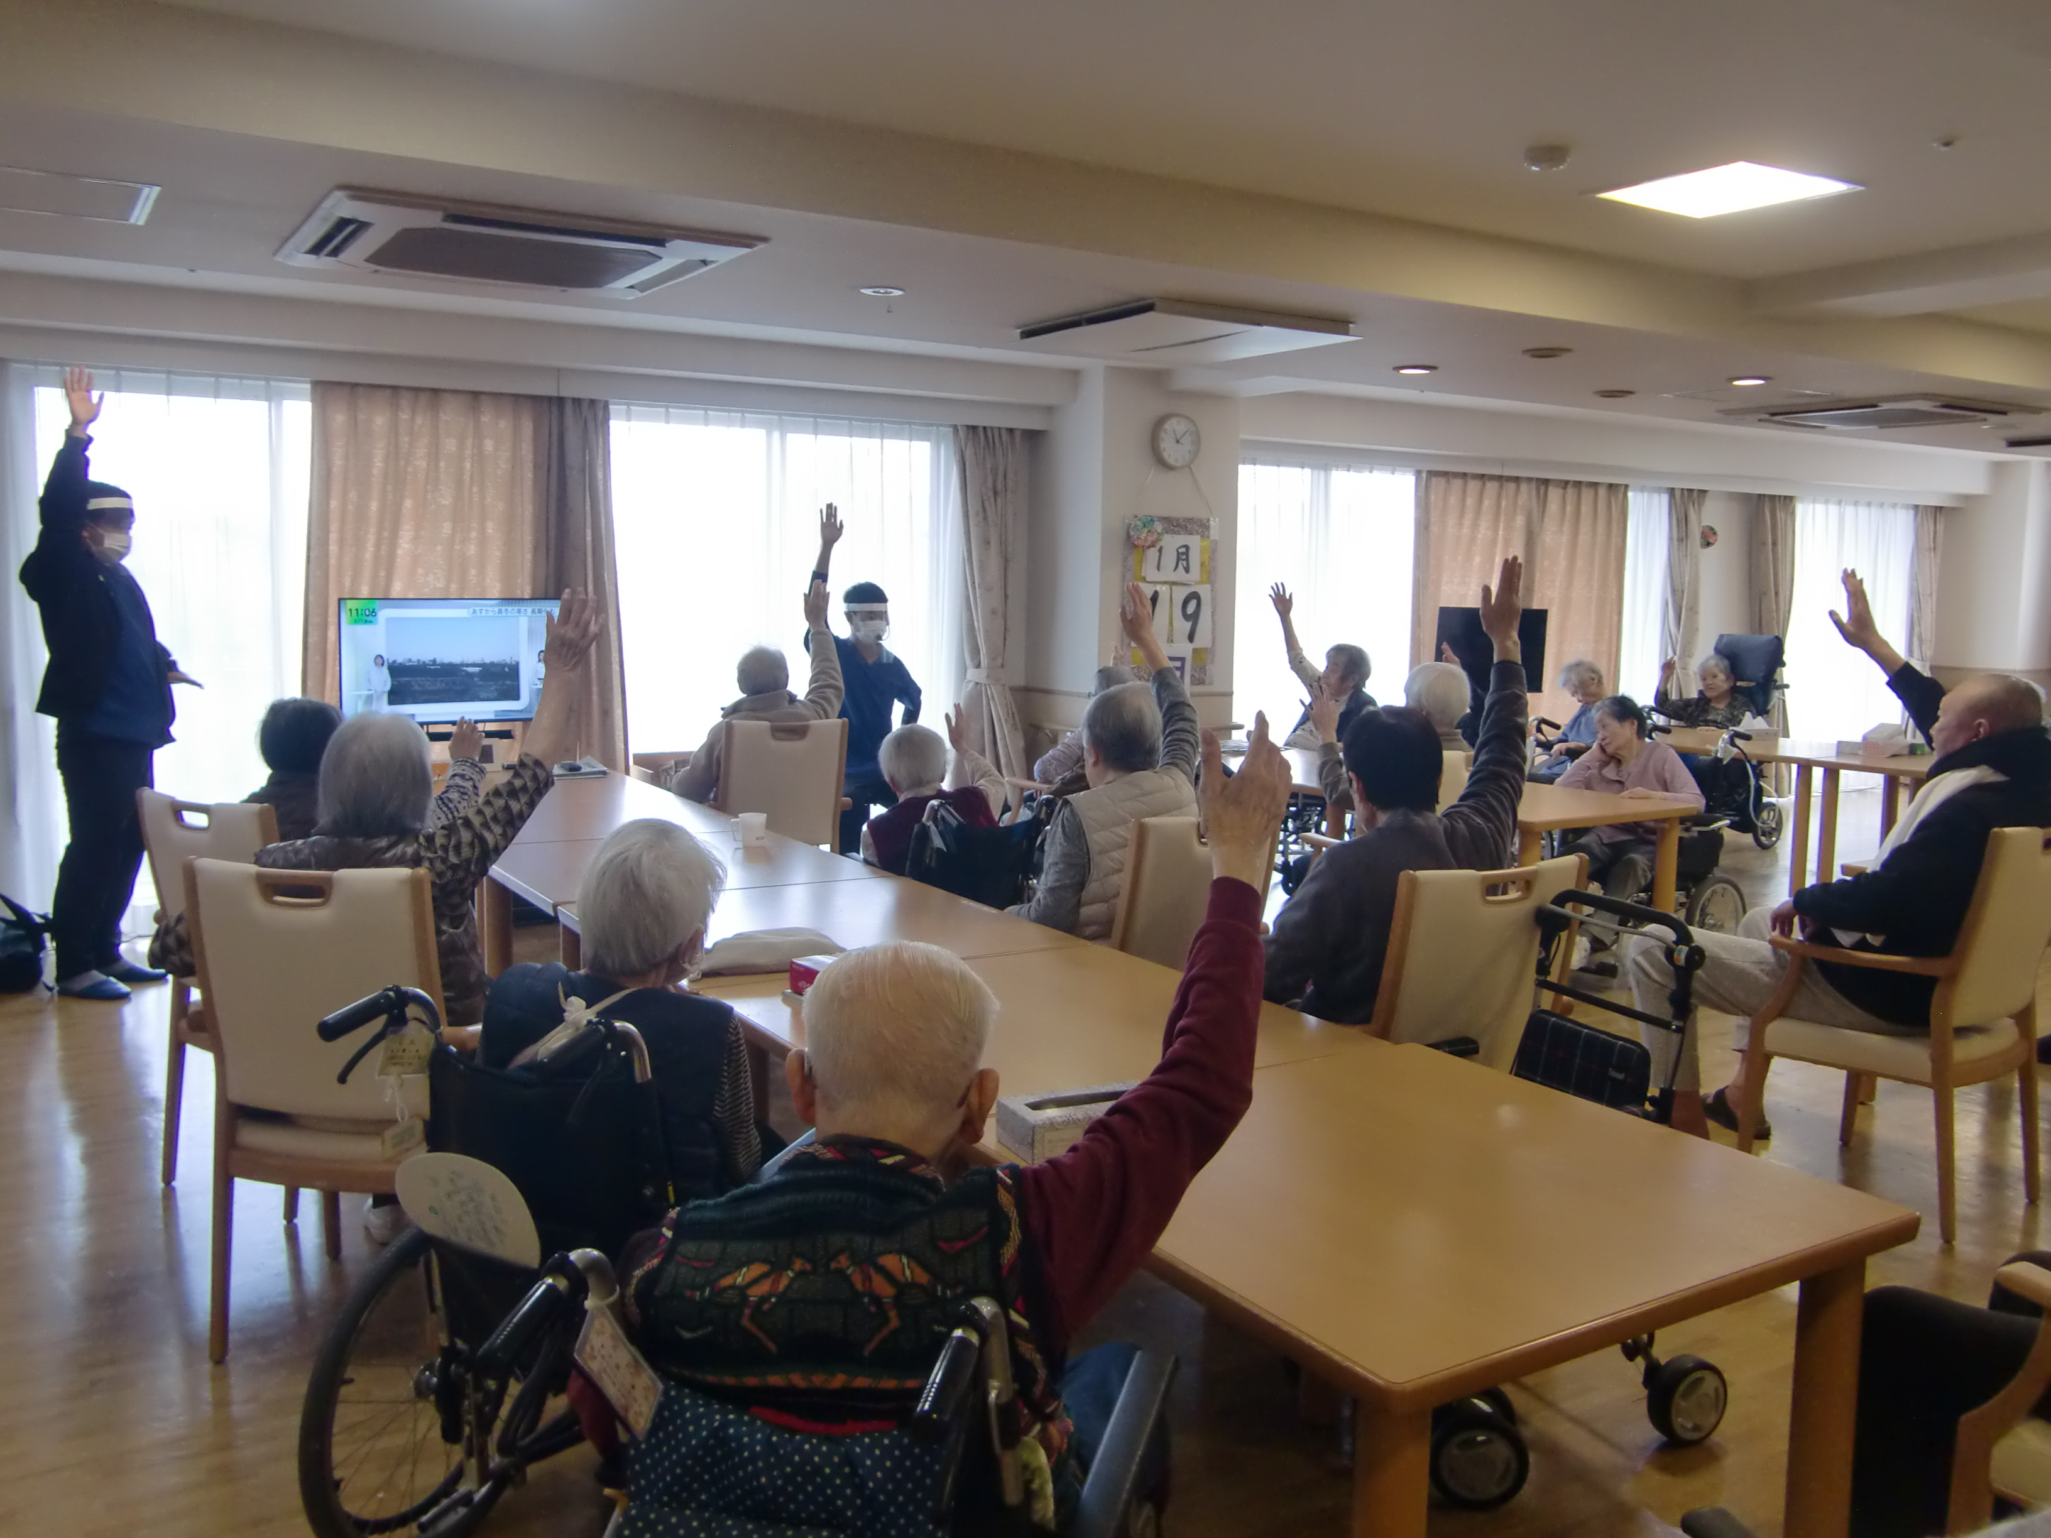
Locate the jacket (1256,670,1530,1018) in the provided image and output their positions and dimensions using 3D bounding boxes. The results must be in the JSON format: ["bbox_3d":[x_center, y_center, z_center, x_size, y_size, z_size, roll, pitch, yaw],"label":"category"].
[{"bbox_3d":[0.770,0.211,3.340,0.620,0.870,0.430,-3,8,-32],"label":"jacket"}]

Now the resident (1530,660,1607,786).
[{"bbox_3d":[2.510,0.053,7.750,0.740,1.060,0.500,-3,8,-32],"label":"resident"}]

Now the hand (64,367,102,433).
[{"bbox_3d":[-3.226,-1.262,5.680,0.125,0.220,0.080,-4,8,-38],"label":"hand"}]

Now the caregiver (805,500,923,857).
[{"bbox_3d":[-0.718,-0.258,7.265,0.550,1.770,0.380,0,7,-9],"label":"caregiver"}]

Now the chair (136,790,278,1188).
[{"bbox_3d":[-1.723,0.516,4.034,0.550,0.930,0.580,4,7,29],"label":"chair"}]

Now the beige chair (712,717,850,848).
[{"bbox_3d":[-0.934,0.267,6.350,0.550,0.930,0.580,-1,7,-12],"label":"beige chair"}]

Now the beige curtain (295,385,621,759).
[{"bbox_3d":[-2.369,-0.486,7.077,1.290,2.210,0.140,-3,8,-32],"label":"beige curtain"}]

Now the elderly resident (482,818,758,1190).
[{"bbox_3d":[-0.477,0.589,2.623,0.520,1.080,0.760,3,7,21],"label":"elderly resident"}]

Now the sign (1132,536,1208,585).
[{"bbox_3d":[0.739,-1.034,8.234,0.470,0.237,0.020,-3,8,-32],"label":"sign"}]

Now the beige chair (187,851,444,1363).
[{"bbox_3d":[-1.267,0.612,3.278,0.520,0.930,0.580,2,7,6],"label":"beige chair"}]

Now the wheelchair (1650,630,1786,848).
[{"bbox_3d":[3.917,-0.176,9.548,1.050,1.250,0.620,-3,8,-31],"label":"wheelchair"}]

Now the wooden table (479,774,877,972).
[{"bbox_3d":[-1.446,0.516,5.308,0.900,0.710,2.650,-3,8,-32],"label":"wooden table"}]

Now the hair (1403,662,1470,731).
[{"bbox_3d":[1.313,-0.228,5.300,0.180,0.220,0.210,-4,8,-37],"label":"hair"}]

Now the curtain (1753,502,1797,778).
[{"bbox_3d":[5.304,-0.841,11.656,0.440,2.120,0.160,-3,8,-31],"label":"curtain"}]

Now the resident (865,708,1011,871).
[{"bbox_3d":[-0.336,0.359,4.708,0.520,1.100,0.740,-4,8,-37],"label":"resident"}]

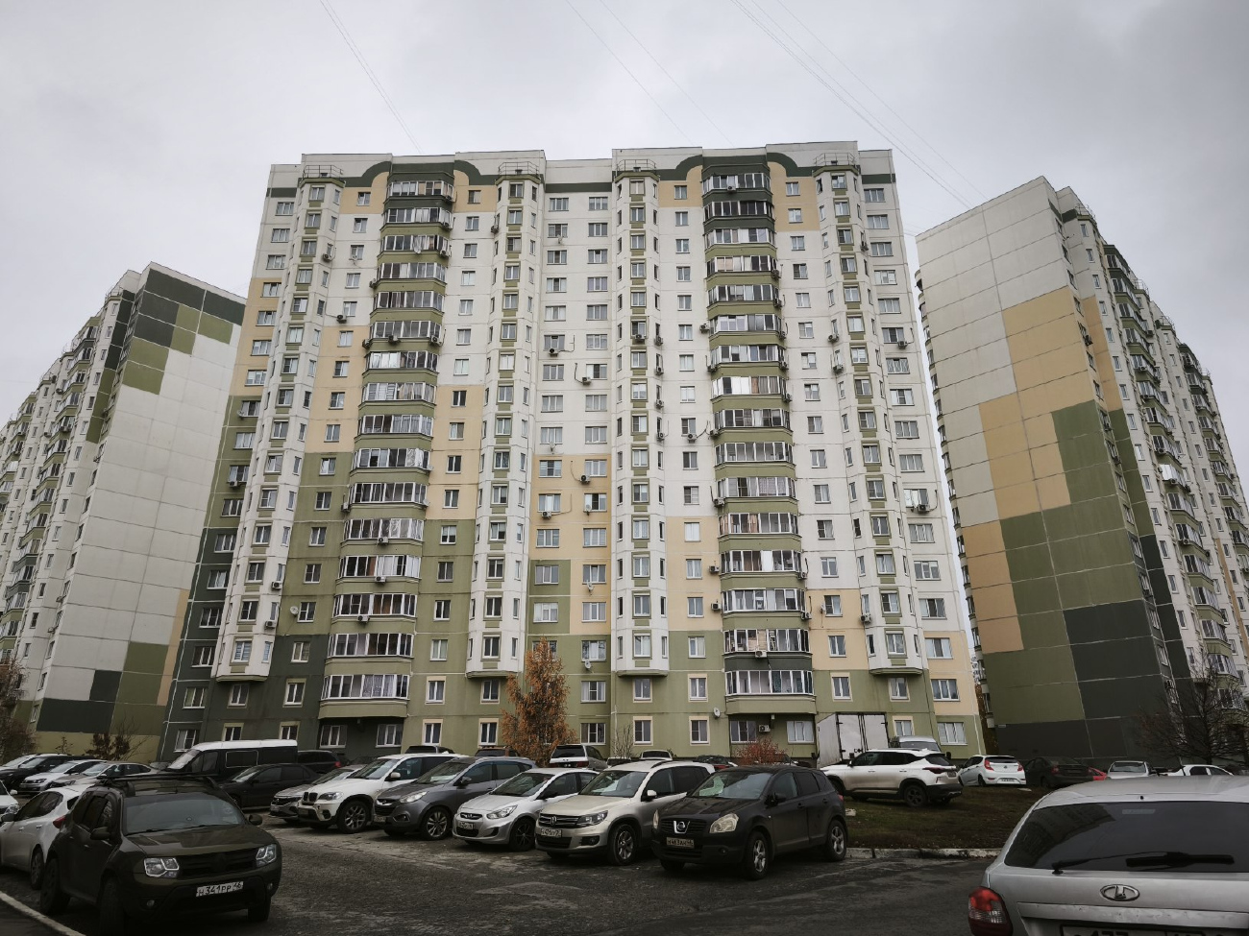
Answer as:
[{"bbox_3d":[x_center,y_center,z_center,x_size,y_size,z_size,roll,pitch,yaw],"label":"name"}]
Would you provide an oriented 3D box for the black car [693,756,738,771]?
[{"bbox_3d":[4.114,13.965,37.984,1.700,1.440,4.300,-1,-19,3],"label":"black car"}]

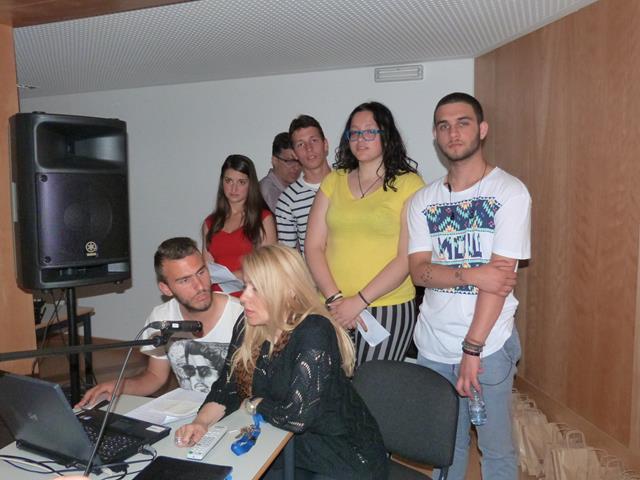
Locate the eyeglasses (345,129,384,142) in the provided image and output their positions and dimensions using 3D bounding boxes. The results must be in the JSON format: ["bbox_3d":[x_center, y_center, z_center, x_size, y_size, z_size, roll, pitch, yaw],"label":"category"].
[{"bbox_3d":[0.185,-0.401,2.187,0.142,0.046,0.140,1,6,18],"label":"eyeglasses"}]

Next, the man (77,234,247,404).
[{"bbox_3d":[-0.560,0.628,2.040,0.590,1.274,0.690,0,6,5],"label":"man"}]

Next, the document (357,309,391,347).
[{"bbox_3d":[0.197,0.327,2.120,0.100,0.155,0.010,-38,-10,-7],"label":"document"}]

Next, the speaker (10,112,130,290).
[{"bbox_3d":[-1.014,-0.158,2.250,0.400,0.650,0.340,-5,7,-38],"label":"speaker"}]

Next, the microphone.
[{"bbox_3d":[-0.378,0.227,1.450,0.145,0.030,0.030,1,6,13],"label":"microphone"}]

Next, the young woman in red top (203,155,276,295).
[{"bbox_3d":[-0.412,0.379,2.840,0.410,1.606,0.310,-1,6,-5],"label":"young woman in red top"}]

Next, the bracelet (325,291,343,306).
[{"bbox_3d":[0.053,0.224,2.120,0.070,0.025,0.065,-28,-23,-2],"label":"bracelet"}]

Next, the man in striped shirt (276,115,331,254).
[{"bbox_3d":[-0.007,0.325,2.548,0.450,1.764,0.310,-1,6,0],"label":"man in striped shirt"}]

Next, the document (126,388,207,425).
[{"bbox_3d":[-0.465,0.544,1.865,0.210,0.025,0.290,2,6,26],"label":"document"}]

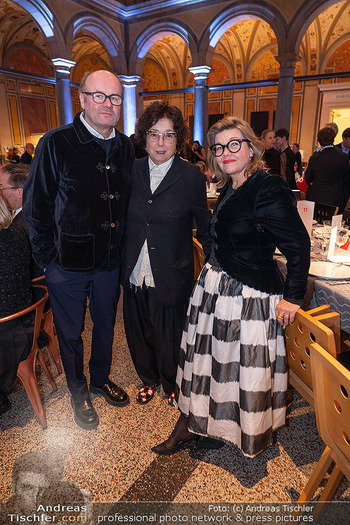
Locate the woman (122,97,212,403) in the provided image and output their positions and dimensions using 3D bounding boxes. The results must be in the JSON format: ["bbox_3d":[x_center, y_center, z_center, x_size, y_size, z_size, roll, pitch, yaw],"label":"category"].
[{"bbox_3d":[-0.050,0.032,1.905,0.520,1.670,0.360,4,17,13],"label":"woman"}]

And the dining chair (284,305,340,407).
[{"bbox_3d":[0.727,0.550,1.698,0.500,0.785,0.420,-8,18,-26],"label":"dining chair"}]

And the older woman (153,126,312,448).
[{"bbox_3d":[0.246,0.175,1.588,0.560,1.570,0.620,15,22,43],"label":"older woman"}]

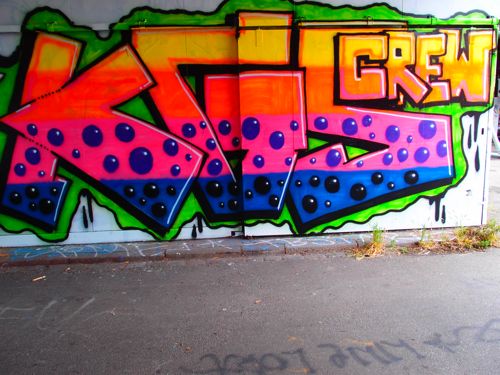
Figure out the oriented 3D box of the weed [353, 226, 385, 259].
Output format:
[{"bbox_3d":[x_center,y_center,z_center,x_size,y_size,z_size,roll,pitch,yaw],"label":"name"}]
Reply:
[{"bbox_3d":[1.430,0.644,4.891,0.340,0.320,0.270,-2,9,-4],"label":"weed"}]

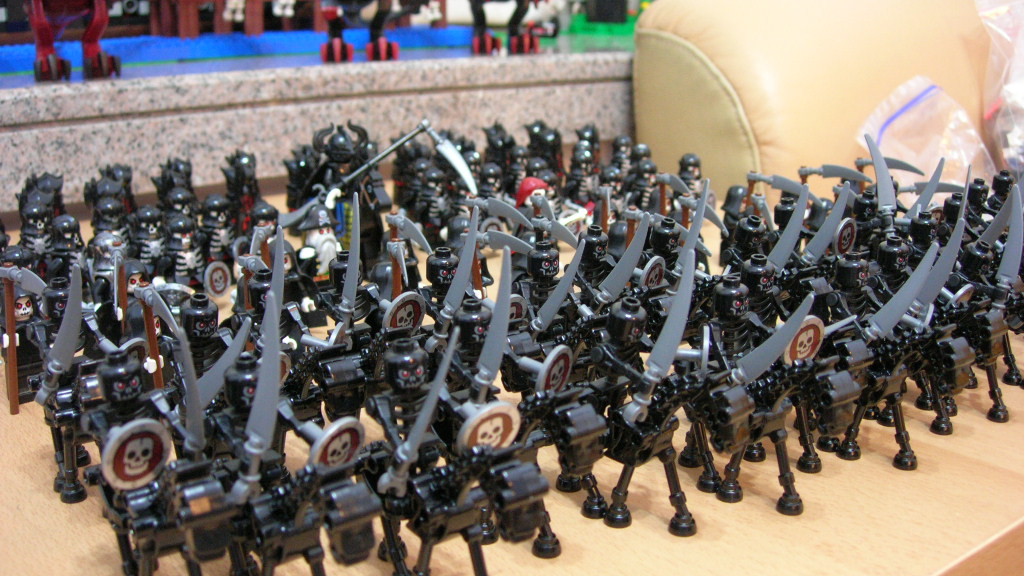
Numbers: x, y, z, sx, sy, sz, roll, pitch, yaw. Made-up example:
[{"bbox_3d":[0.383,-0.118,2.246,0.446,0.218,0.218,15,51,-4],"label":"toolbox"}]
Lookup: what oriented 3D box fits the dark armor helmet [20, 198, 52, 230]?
[{"bbox_3d":[-0.230,-0.034,0.543,0.015,0.013,0.013,14,21,39],"label":"dark armor helmet"}]

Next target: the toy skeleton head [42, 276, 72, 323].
[{"bbox_3d":[-0.138,0.003,0.342,0.010,0.011,0.010,-11,19,-43],"label":"toy skeleton head"}]

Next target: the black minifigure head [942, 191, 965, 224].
[{"bbox_3d":[0.191,-0.034,0.484,0.010,0.011,0.010,-6,17,-27],"label":"black minifigure head"}]

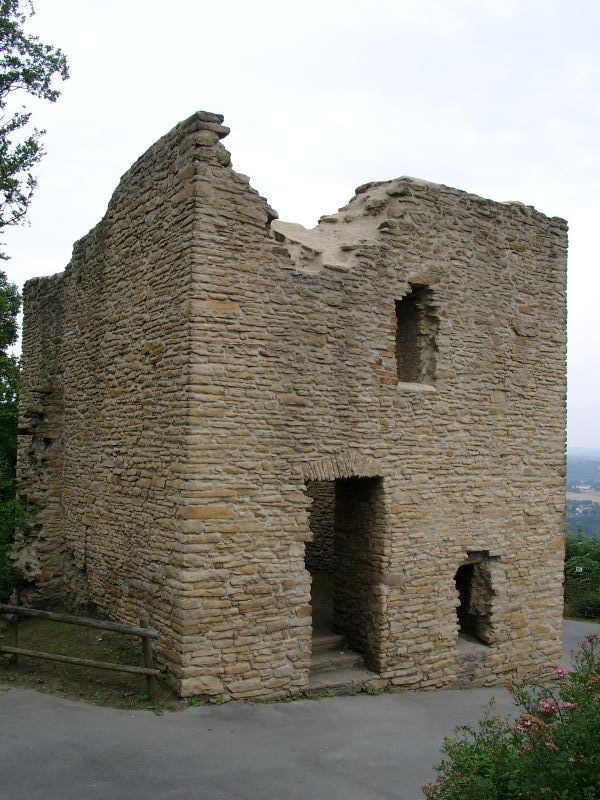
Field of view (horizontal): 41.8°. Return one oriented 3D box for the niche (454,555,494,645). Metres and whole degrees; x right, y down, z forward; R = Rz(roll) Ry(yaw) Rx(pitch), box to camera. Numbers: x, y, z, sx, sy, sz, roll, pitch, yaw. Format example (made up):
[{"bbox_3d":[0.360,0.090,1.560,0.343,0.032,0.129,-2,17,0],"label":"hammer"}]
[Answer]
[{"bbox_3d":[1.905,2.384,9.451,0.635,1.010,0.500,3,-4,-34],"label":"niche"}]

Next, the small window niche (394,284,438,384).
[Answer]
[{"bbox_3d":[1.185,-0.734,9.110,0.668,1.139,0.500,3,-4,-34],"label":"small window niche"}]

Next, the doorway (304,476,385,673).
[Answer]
[{"bbox_3d":[0.270,1.841,8.521,1.051,2.046,0.750,3,-4,-34],"label":"doorway"}]

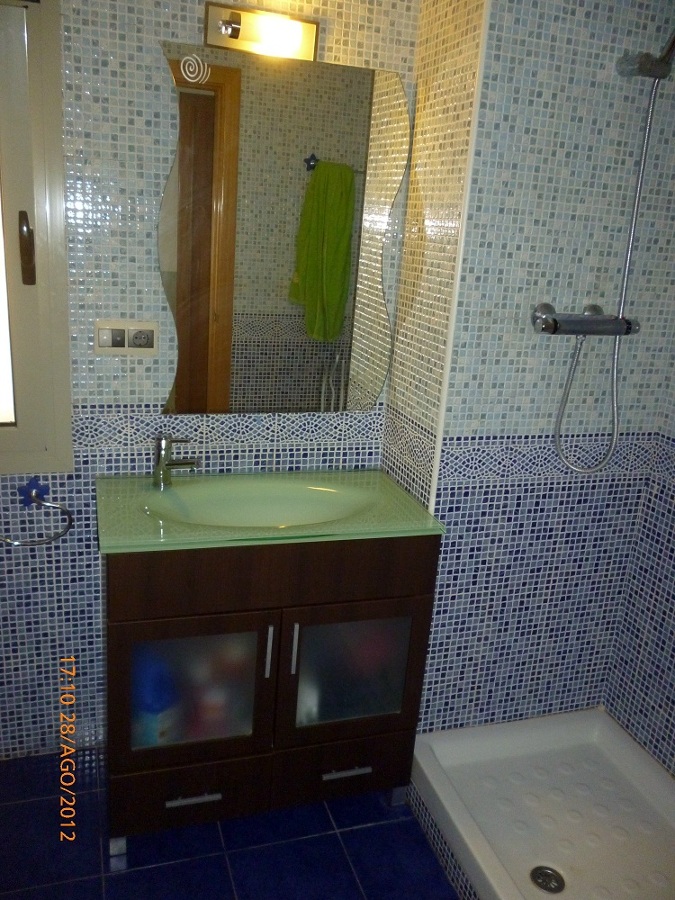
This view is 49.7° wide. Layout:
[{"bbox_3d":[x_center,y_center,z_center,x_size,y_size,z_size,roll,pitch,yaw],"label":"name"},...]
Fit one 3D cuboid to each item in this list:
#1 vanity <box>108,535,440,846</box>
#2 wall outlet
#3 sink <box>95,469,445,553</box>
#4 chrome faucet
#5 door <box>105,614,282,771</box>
[{"bbox_3d":[-0.214,0.525,2.004,0.798,0.765,0.433,-1,17,-18],"label":"vanity"},{"bbox_3d":[-0.540,-0.286,1.869,0.154,0.087,0.012,-1,17,-18],"label":"wall outlet"},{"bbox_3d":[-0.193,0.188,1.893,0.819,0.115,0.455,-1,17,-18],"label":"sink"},{"bbox_3d":[-0.423,0.029,1.924,0.121,0.139,0.048,3,16,-5],"label":"chrome faucet"},{"bbox_3d":[-0.340,0.581,1.754,0.395,0.411,0.024,-1,17,-18],"label":"door"}]

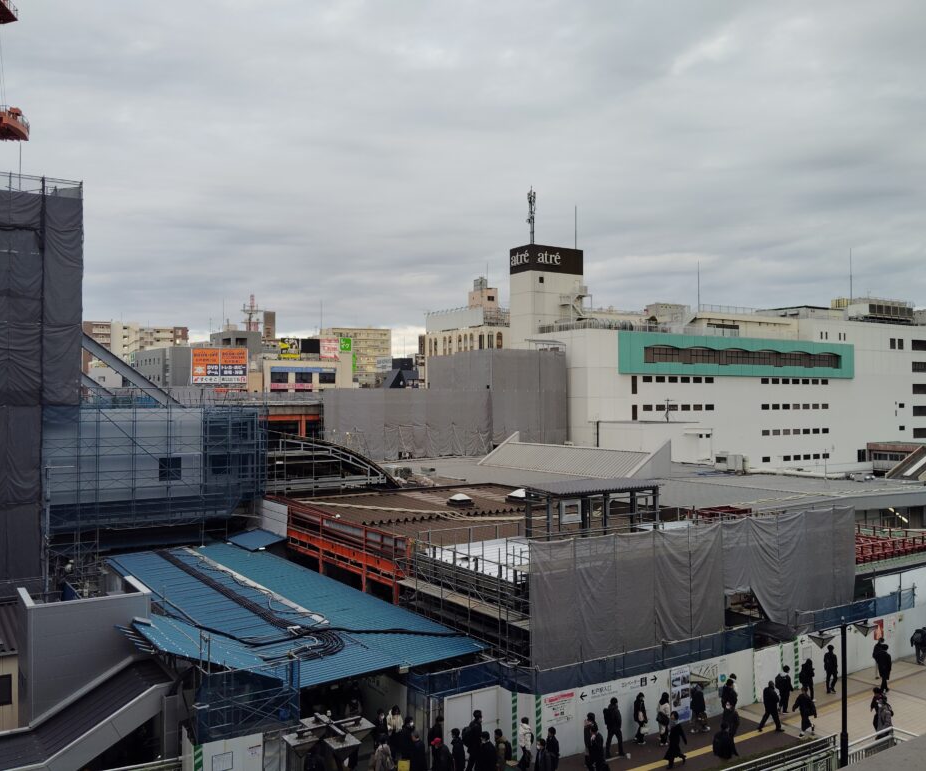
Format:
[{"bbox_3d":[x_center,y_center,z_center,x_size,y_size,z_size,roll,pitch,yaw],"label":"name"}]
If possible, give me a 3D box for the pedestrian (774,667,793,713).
[{"bbox_3d":[10.939,10.380,28.395,0.550,1.640,0.500,-1,-1,40],"label":"pedestrian"}]

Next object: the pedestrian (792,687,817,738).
[{"bbox_3d":[10.987,10.420,26.705,0.600,1.620,0.550,1,-1,-33],"label":"pedestrian"}]

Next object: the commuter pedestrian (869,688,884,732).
[{"bbox_3d":[13.086,10.347,26.164,0.420,1.600,0.500,0,-1,-30],"label":"commuter pedestrian"}]

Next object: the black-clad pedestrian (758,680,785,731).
[{"bbox_3d":[9.945,10.351,26.866,0.780,1.650,0.550,1,-1,-38],"label":"black-clad pedestrian"}]

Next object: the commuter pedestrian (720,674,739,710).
[{"bbox_3d":[8.797,10.404,27.259,0.450,1.680,0.500,1,-1,-33],"label":"commuter pedestrian"}]

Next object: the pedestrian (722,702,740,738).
[{"bbox_3d":[8.256,10.654,25.600,0.520,1.660,0.380,-1,-1,34],"label":"pedestrian"}]

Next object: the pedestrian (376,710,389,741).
[{"bbox_3d":[-2.387,10.384,24.447,0.400,1.670,0.500,0,-1,12],"label":"pedestrian"}]

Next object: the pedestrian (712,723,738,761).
[{"bbox_3d":[7.724,10.653,24.500,0.500,1.620,0.550,1,-1,-27],"label":"pedestrian"}]

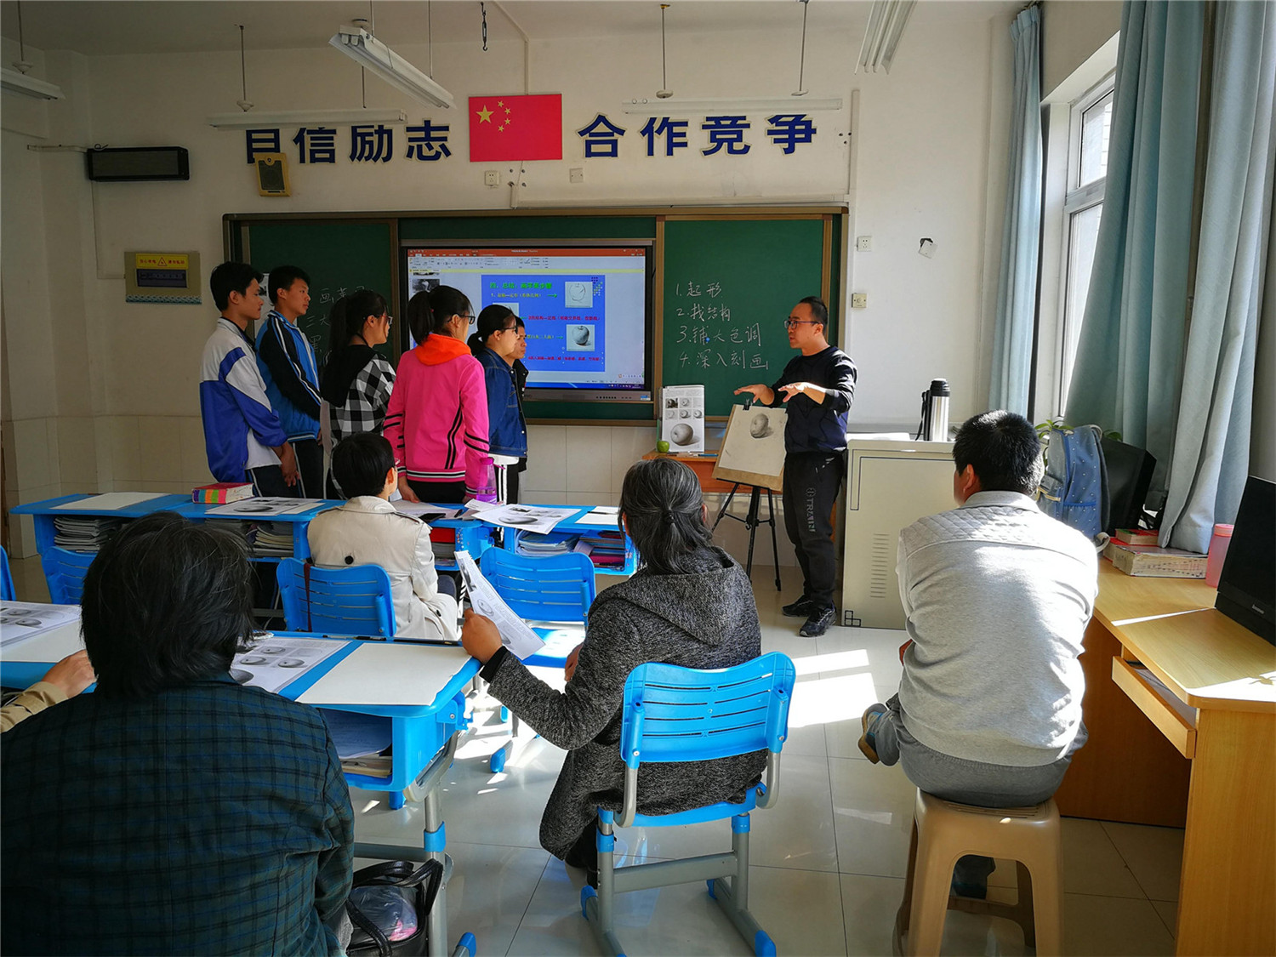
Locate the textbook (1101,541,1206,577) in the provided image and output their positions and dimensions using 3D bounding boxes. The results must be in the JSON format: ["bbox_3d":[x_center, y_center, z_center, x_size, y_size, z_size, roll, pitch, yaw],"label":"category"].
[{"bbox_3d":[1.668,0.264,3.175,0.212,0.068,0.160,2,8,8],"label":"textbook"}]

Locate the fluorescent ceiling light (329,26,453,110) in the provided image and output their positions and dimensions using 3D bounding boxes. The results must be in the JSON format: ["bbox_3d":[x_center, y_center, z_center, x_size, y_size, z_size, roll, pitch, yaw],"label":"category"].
[{"bbox_3d":[-1.187,-2.042,5.015,0.176,0.090,1.250,11,9,7],"label":"fluorescent ceiling light"}]

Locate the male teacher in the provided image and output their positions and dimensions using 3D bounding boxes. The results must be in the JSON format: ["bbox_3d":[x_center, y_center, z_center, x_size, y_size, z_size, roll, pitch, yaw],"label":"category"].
[{"bbox_3d":[0.805,-0.072,5.067,0.530,1.685,0.480,-3,9,-22],"label":"male teacher"}]

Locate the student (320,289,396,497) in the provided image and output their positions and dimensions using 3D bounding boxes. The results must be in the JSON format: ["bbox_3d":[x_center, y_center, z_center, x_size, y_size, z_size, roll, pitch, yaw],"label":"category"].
[{"bbox_3d":[-1.372,-0.076,4.971,0.330,1.690,0.430,-3,9,-19],"label":"student"}]

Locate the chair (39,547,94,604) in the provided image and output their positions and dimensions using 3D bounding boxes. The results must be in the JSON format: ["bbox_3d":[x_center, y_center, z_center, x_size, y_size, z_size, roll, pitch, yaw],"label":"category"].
[{"bbox_3d":[-1.799,0.582,3.607,0.420,0.770,0.440,1,8,6],"label":"chair"}]

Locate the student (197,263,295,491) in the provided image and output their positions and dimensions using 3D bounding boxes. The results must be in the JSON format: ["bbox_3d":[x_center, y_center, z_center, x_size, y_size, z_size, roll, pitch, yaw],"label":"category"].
[{"bbox_3d":[-1.770,-0.083,4.555,0.420,1.770,0.470,-2,9,-20],"label":"student"}]

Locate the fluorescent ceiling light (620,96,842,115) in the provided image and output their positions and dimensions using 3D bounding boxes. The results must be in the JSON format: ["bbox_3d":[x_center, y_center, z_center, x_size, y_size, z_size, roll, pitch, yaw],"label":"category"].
[{"bbox_3d":[0.521,-2.095,5.600,1.250,0.070,0.120,2,8,8],"label":"fluorescent ceiling light"}]

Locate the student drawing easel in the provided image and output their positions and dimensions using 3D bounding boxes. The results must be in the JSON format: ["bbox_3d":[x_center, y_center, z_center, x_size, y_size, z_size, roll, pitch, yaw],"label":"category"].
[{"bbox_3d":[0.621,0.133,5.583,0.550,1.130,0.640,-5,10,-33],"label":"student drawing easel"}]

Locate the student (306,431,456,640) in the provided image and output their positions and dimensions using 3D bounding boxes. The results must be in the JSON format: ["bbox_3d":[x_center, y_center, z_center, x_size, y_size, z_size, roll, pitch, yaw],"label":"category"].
[{"bbox_3d":[-0.782,0.406,3.366,0.460,1.150,0.670,4,9,21],"label":"student"}]

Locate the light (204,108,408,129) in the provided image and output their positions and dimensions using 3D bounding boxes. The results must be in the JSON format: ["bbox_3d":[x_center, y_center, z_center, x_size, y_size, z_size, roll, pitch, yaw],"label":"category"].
[{"bbox_3d":[-2.000,-2.170,6.032,1.250,0.085,0.150,2,8,8],"label":"light"}]

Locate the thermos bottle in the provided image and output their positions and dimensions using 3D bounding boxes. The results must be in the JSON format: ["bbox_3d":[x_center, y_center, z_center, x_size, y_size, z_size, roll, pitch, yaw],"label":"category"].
[{"bbox_3d":[1.523,-0.354,5.073,0.130,0.320,0.105,2,8,8],"label":"thermos bottle"}]

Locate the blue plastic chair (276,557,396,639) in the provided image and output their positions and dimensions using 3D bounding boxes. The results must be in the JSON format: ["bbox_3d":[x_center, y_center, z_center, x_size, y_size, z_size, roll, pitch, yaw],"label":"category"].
[{"bbox_3d":[-0.936,0.613,3.432,0.420,0.770,0.440,2,8,14],"label":"blue plastic chair"}]

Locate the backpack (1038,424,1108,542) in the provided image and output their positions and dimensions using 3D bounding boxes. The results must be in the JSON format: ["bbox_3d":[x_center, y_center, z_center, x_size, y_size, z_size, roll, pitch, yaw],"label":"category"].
[{"bbox_3d":[1.482,0.027,3.428,0.200,0.430,0.280,1,8,6],"label":"backpack"}]

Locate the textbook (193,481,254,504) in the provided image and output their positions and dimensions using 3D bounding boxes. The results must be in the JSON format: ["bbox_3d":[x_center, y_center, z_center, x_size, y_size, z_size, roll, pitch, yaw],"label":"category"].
[{"bbox_3d":[-1.757,0.065,4.217,0.145,0.053,0.210,2,8,8],"label":"textbook"}]

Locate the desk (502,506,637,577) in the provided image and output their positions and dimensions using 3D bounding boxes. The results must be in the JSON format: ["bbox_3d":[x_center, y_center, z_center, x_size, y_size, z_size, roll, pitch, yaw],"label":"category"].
[{"bbox_3d":[-0.254,0.532,3.897,0.620,0.760,0.440,2,8,8],"label":"desk"}]

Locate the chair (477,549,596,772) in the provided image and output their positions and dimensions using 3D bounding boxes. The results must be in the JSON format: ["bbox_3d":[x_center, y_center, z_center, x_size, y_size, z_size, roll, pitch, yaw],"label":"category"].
[{"bbox_3d":[-0.276,0.586,3.479,0.400,0.770,0.450,2,8,13],"label":"chair"}]

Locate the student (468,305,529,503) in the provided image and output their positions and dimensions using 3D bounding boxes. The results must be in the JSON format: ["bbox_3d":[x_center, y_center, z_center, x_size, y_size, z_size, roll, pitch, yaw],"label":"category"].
[{"bbox_3d":[-0.672,-0.019,4.855,0.290,1.620,0.420,-1,8,-12],"label":"student"}]

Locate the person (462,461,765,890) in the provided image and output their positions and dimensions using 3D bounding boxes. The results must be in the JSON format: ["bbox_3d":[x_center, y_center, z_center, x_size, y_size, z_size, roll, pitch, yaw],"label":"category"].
[{"bbox_3d":[-0.078,0.531,2.412,0.620,1.180,0.700,-2,8,-15],"label":"person"}]

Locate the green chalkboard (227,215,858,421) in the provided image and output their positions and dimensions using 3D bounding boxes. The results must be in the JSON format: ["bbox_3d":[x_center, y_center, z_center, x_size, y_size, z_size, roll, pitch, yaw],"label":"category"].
[{"bbox_3d":[-0.729,-1.032,6.454,4.050,1.365,0.110,2,8,8],"label":"green chalkboard"}]

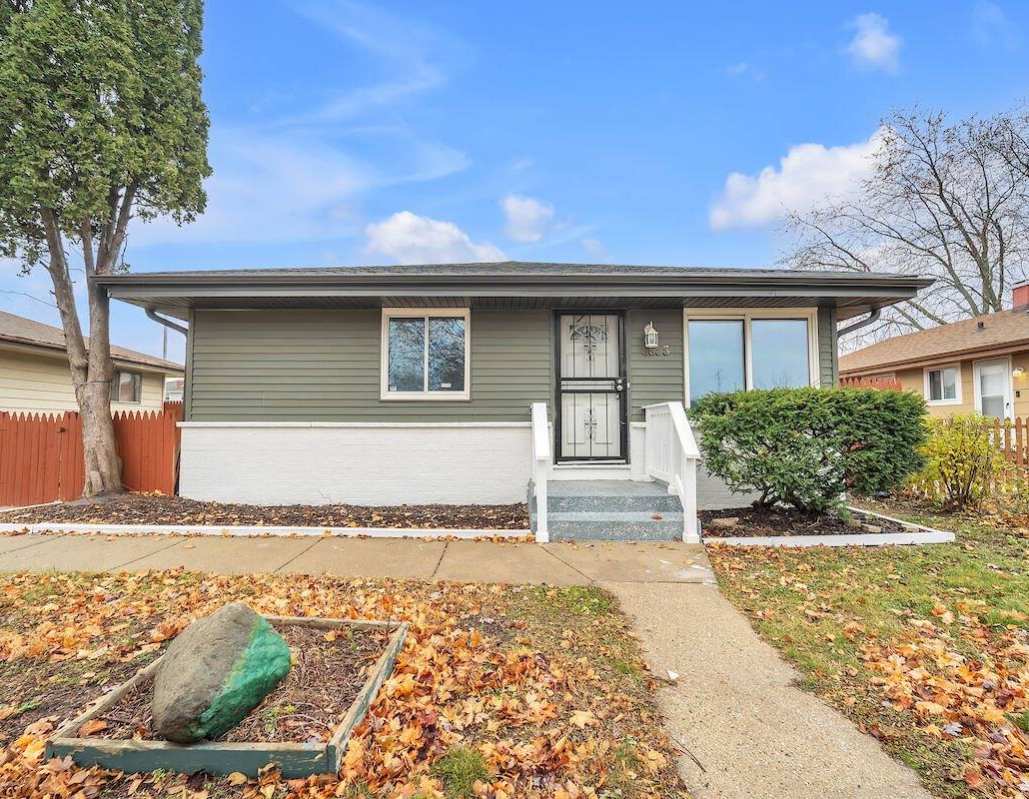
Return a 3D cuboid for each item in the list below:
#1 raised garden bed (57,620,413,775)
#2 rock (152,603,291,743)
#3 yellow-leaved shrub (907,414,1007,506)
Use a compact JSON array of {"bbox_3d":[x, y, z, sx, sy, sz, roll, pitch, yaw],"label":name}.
[{"bbox_3d":[-1.168,1.328,2.196,1.099,0.130,0.983,0,0,2],"label":"raised garden bed"},{"bbox_3d":[-1.225,1.109,1.950,0.400,0.430,0.460,-1,-3,15],"label":"rock"},{"bbox_3d":[5.941,0.810,6.250,1.100,1.250,1.050,0,-3,0],"label":"yellow-leaved shrub"}]

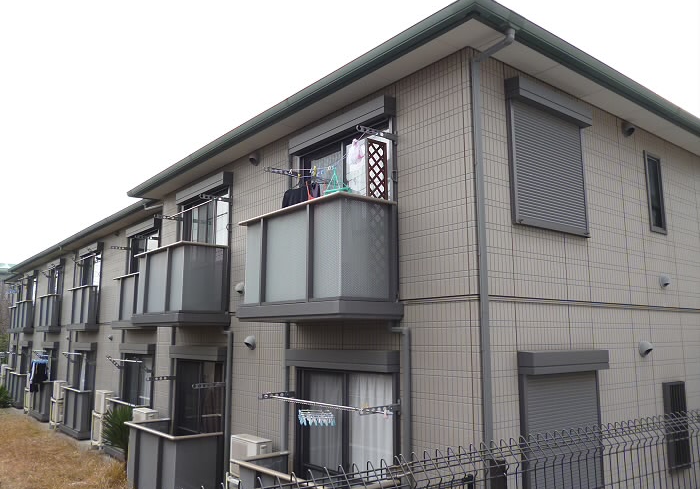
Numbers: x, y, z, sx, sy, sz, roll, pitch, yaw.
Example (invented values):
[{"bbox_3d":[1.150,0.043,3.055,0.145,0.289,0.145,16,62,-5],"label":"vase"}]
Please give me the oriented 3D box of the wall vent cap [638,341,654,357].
[{"bbox_3d":[3.833,1.350,7.301,0.190,0.210,0.120,7,-11,-38],"label":"wall vent cap"}]

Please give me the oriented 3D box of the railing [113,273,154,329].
[{"bbox_3d":[-5.227,1.390,13.685,0.363,1.304,2.200,7,-12,-38],"label":"railing"}]

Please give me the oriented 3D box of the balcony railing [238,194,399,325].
[{"bbox_3d":[-0.433,0.267,6.808,0.900,1.310,2.150,7,-12,-39],"label":"balcony railing"}]

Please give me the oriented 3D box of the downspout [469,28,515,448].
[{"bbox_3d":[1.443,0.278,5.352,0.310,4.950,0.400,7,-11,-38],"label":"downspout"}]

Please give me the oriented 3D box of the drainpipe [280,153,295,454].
[{"bbox_3d":[-0.841,1.122,7.763,0.077,4.950,0.077,7,-12,-38],"label":"drainpipe"}]

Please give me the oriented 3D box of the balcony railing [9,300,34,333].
[{"bbox_3d":[-14.207,3.187,24.668,0.374,1.325,2.200,7,-12,-38],"label":"balcony railing"}]

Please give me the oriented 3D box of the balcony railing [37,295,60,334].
[{"bbox_3d":[-11.178,2.578,20.960,0.374,1.315,2.173,7,-12,-38],"label":"balcony railing"}]

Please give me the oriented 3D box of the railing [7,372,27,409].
[{"bbox_3d":[-14.209,6.172,24.217,0.374,1.304,2.145,7,-12,-38],"label":"railing"}]

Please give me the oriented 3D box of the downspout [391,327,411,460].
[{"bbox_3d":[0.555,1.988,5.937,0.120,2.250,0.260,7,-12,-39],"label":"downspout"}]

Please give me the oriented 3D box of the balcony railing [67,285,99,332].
[{"bbox_3d":[-7.966,1.960,16.878,0.340,1.320,2.130,7,-12,-39],"label":"balcony railing"}]

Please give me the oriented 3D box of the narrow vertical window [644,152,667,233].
[{"bbox_3d":[4.428,-0.739,8.200,0.450,1.160,0.080,7,-12,-39],"label":"narrow vertical window"}]

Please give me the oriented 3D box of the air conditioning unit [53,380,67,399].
[{"bbox_3d":[-9.310,4.653,18.063,0.270,0.550,0.750,7,-12,-39],"label":"air conditioning unit"}]

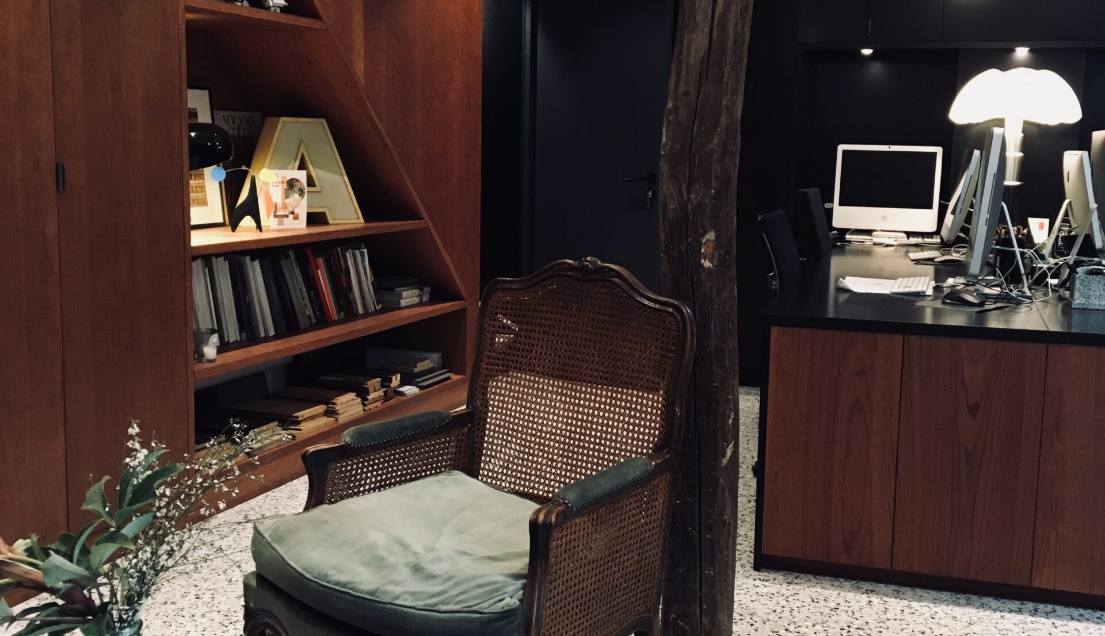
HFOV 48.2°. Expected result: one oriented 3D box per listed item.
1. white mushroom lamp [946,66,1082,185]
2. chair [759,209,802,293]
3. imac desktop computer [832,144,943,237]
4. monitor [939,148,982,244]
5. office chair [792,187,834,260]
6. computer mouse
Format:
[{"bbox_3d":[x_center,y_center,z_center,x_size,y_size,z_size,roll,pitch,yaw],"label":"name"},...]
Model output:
[{"bbox_3d":[2.058,-0.711,5.571,0.550,0.833,0.550,3,8,16],"label":"white mushroom lamp"},{"bbox_3d":[1.004,0.119,4.325,0.600,0.950,0.600,4,9,22],"label":"chair"},{"bbox_3d":[1.630,-0.595,6.021,0.493,0.468,0.190,3,8,16],"label":"imac desktop computer"},{"bbox_3d":[1.741,-0.465,5.120,0.195,0.457,0.515,3,8,13],"label":"monitor"},{"bbox_3d":[1.371,-0.068,5.537,0.600,1.000,0.600,4,8,19],"label":"office chair"},{"bbox_3d":[1.220,-0.062,3.657,0.122,0.045,0.072,3,8,16],"label":"computer mouse"}]

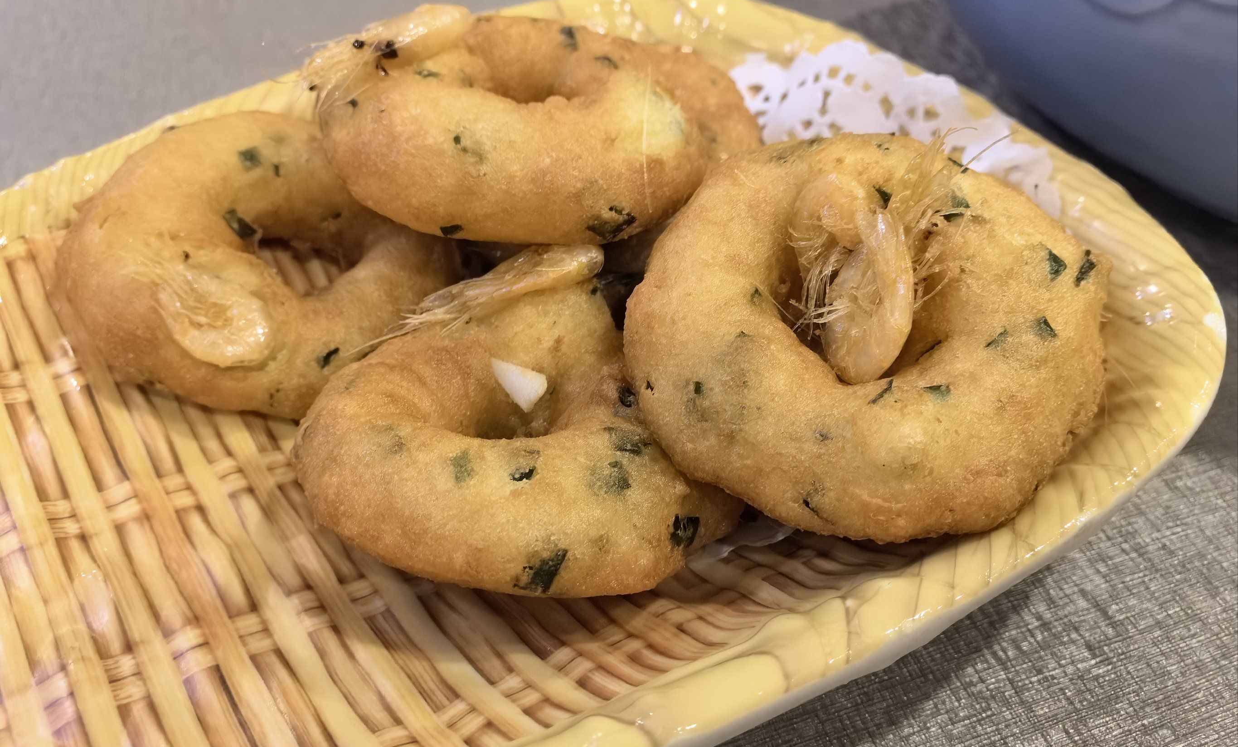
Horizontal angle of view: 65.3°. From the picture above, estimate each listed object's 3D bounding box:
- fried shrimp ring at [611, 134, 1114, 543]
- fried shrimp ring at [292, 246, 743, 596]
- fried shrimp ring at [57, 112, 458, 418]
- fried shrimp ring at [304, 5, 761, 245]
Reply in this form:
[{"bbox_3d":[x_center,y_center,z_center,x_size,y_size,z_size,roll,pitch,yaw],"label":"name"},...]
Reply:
[{"bbox_3d":[0.049,-0.012,0.196,0.096,0.033,0.095,2,58,5],"label":"fried shrimp ring"},{"bbox_3d":[-0.020,0.007,0.202,0.093,0.031,0.092,0,40,0],"label":"fried shrimp ring"},{"bbox_3d":[-0.089,-0.031,0.244,0.094,0.031,0.094,5,53,-7],"label":"fried shrimp ring"},{"bbox_3d":[-0.023,-0.061,0.229,0.095,0.033,0.093,1,37,-1],"label":"fried shrimp ring"}]

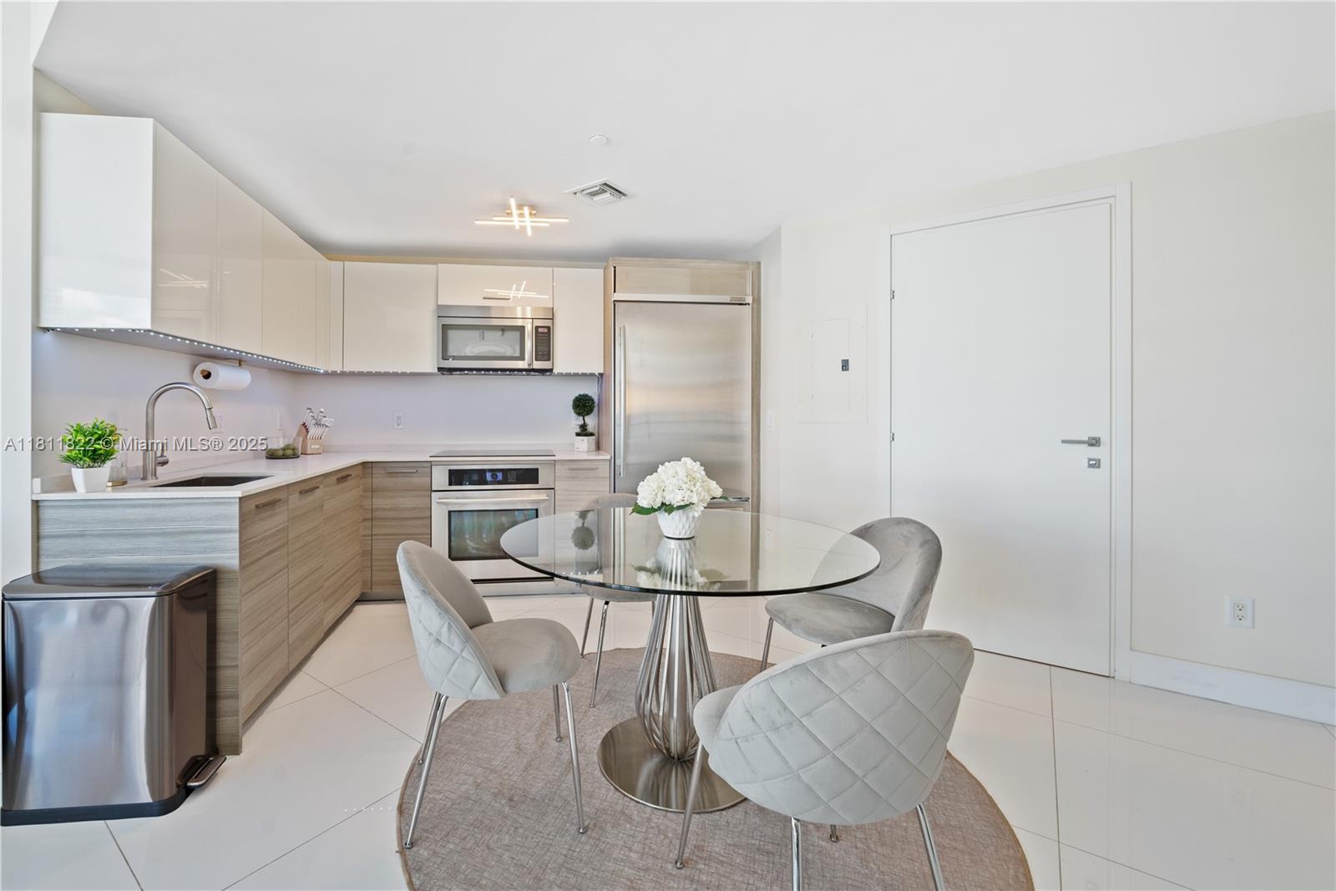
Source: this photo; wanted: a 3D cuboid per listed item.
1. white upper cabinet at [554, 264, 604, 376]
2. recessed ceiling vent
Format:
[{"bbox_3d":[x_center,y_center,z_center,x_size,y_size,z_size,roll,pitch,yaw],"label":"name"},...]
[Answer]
[{"bbox_3d":[-0.624,-0.823,3.668,0.324,0.682,0.346,0,3,-8],"label":"white upper cabinet"},{"bbox_3d":[-0.356,-1.309,2.728,0.262,0.030,0.233,2,3,33],"label":"recessed ceiling vent"}]

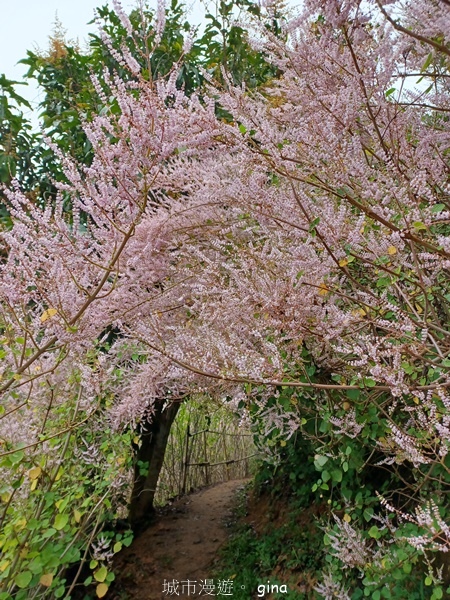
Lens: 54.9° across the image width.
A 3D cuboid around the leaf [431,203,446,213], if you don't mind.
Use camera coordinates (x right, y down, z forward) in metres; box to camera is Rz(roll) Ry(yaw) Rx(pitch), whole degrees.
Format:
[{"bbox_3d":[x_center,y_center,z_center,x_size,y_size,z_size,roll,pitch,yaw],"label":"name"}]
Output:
[{"bbox_3d":[0.837,-0.361,1.700,0.062,0.038,0.012,-22,-44,4],"label":"leaf"}]

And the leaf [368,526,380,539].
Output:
[{"bbox_3d":[0.639,0.994,1.850,0.047,0.054,0.012,8,-35,20],"label":"leaf"}]

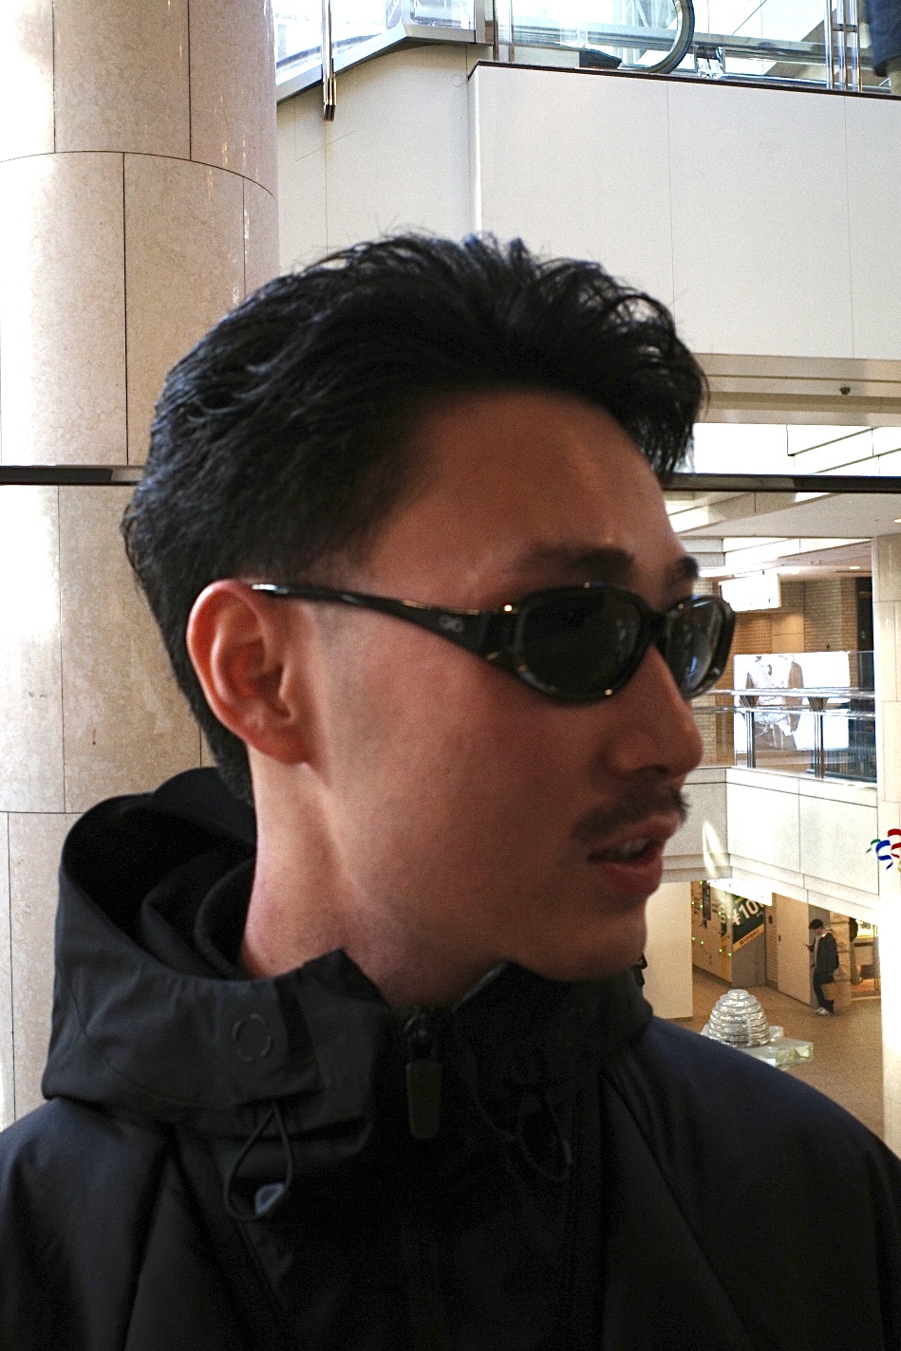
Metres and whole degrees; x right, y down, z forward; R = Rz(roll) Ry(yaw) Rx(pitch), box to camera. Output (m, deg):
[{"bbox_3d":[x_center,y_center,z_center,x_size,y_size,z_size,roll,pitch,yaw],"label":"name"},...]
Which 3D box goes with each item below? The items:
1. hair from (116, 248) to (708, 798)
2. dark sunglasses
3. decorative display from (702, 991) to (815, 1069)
[{"bbox_3d":[-0.022,-0.062,0.430,0.240,0.228,0.185,1,1,42],"label":"hair"},{"bbox_3d":[0.011,-0.016,0.402,0.156,0.044,0.146,7,5,42],"label":"dark sunglasses"},{"bbox_3d":[4.771,5.628,16.900,1.800,1.030,1.650,0,-1,-30],"label":"decorative display"}]

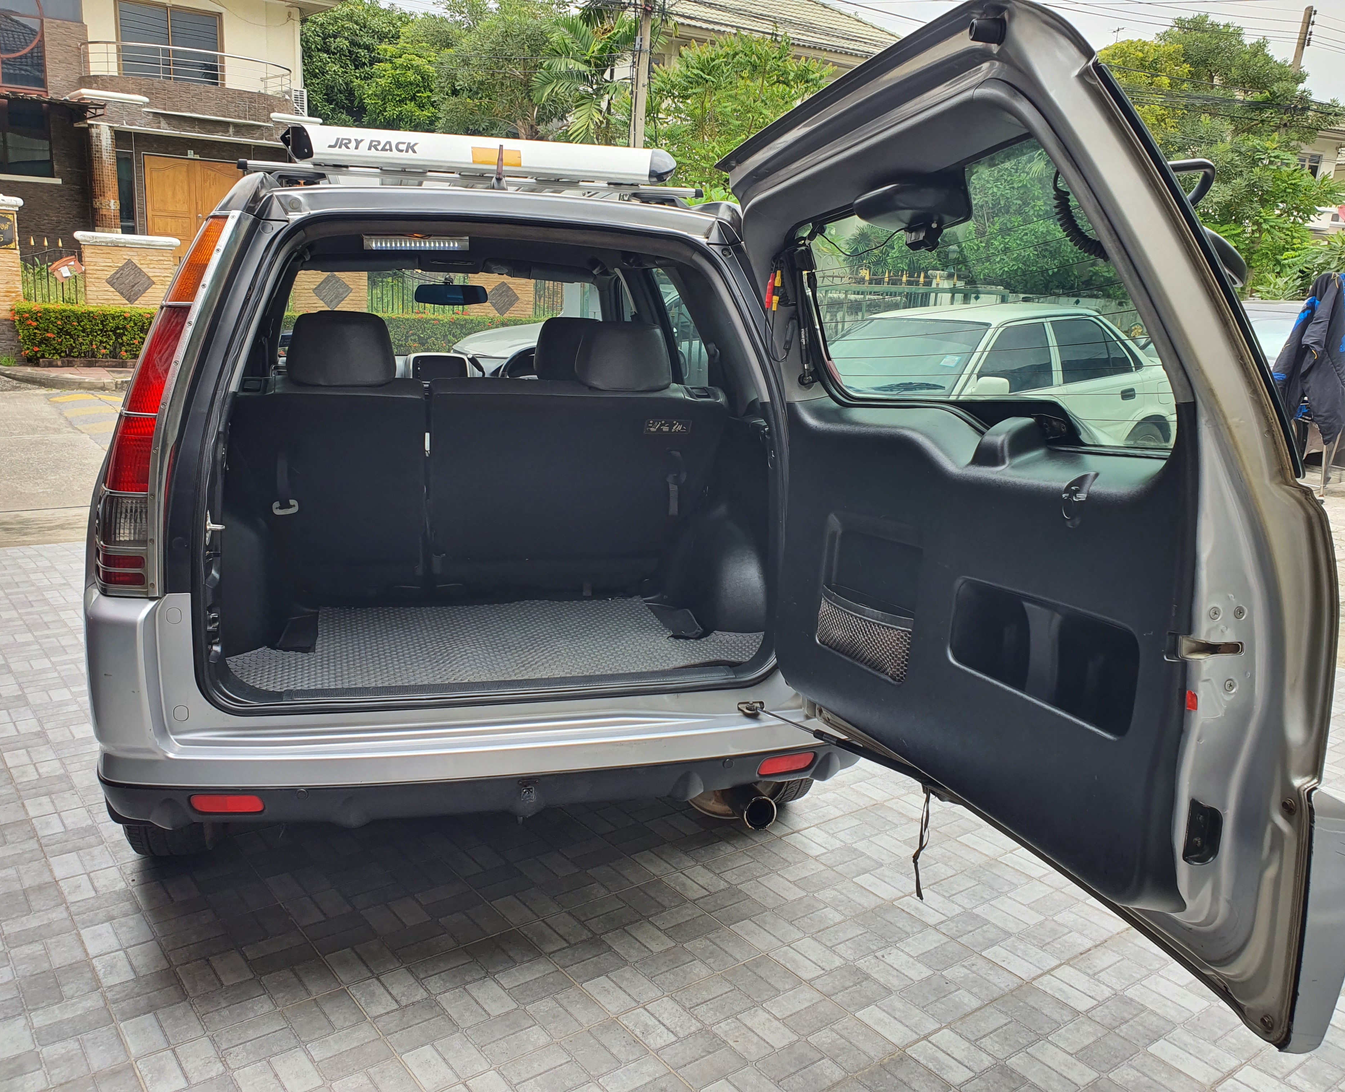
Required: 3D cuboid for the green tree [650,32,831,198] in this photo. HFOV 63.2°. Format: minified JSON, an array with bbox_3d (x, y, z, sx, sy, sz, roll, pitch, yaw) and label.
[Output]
[{"bbox_3d":[1.115,-5.975,19.586,3.300,5.930,3.100,-1,12,-13],"label":"green tree"}]

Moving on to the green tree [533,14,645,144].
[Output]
[{"bbox_3d":[-1.675,-6.887,21.670,2.500,6.780,2.500,-1,12,-13],"label":"green tree"}]

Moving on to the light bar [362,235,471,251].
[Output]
[{"bbox_3d":[-0.576,-0.681,2.455,0.237,0.036,0.030,-1,24,-13],"label":"light bar"}]

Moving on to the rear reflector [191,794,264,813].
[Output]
[{"bbox_3d":[-0.872,0.503,2.145,0.150,0.037,0.024,1,11,0],"label":"rear reflector"}]

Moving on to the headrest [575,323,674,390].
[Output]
[{"bbox_3d":[-0.140,-0.513,2.998,0.260,0.190,0.125,-1,20,-13],"label":"headrest"}]

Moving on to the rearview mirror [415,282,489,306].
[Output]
[{"bbox_3d":[-0.887,-1.011,4.387,0.295,0.077,0.035,-5,13,-26],"label":"rearview mirror"}]

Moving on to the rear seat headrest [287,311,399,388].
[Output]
[{"bbox_3d":[-0.861,-0.503,2.834,0.265,0.195,0.125,-1,20,-13],"label":"rear seat headrest"}]

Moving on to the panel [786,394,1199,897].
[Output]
[{"bbox_3d":[0.512,0.082,1.919,0.100,0.660,1.000,-4,13,-25],"label":"panel"}]

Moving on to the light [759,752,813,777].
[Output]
[{"bbox_3d":[0.249,0.475,2.398,0.150,0.037,0.024,-4,13,-25],"label":"light"}]

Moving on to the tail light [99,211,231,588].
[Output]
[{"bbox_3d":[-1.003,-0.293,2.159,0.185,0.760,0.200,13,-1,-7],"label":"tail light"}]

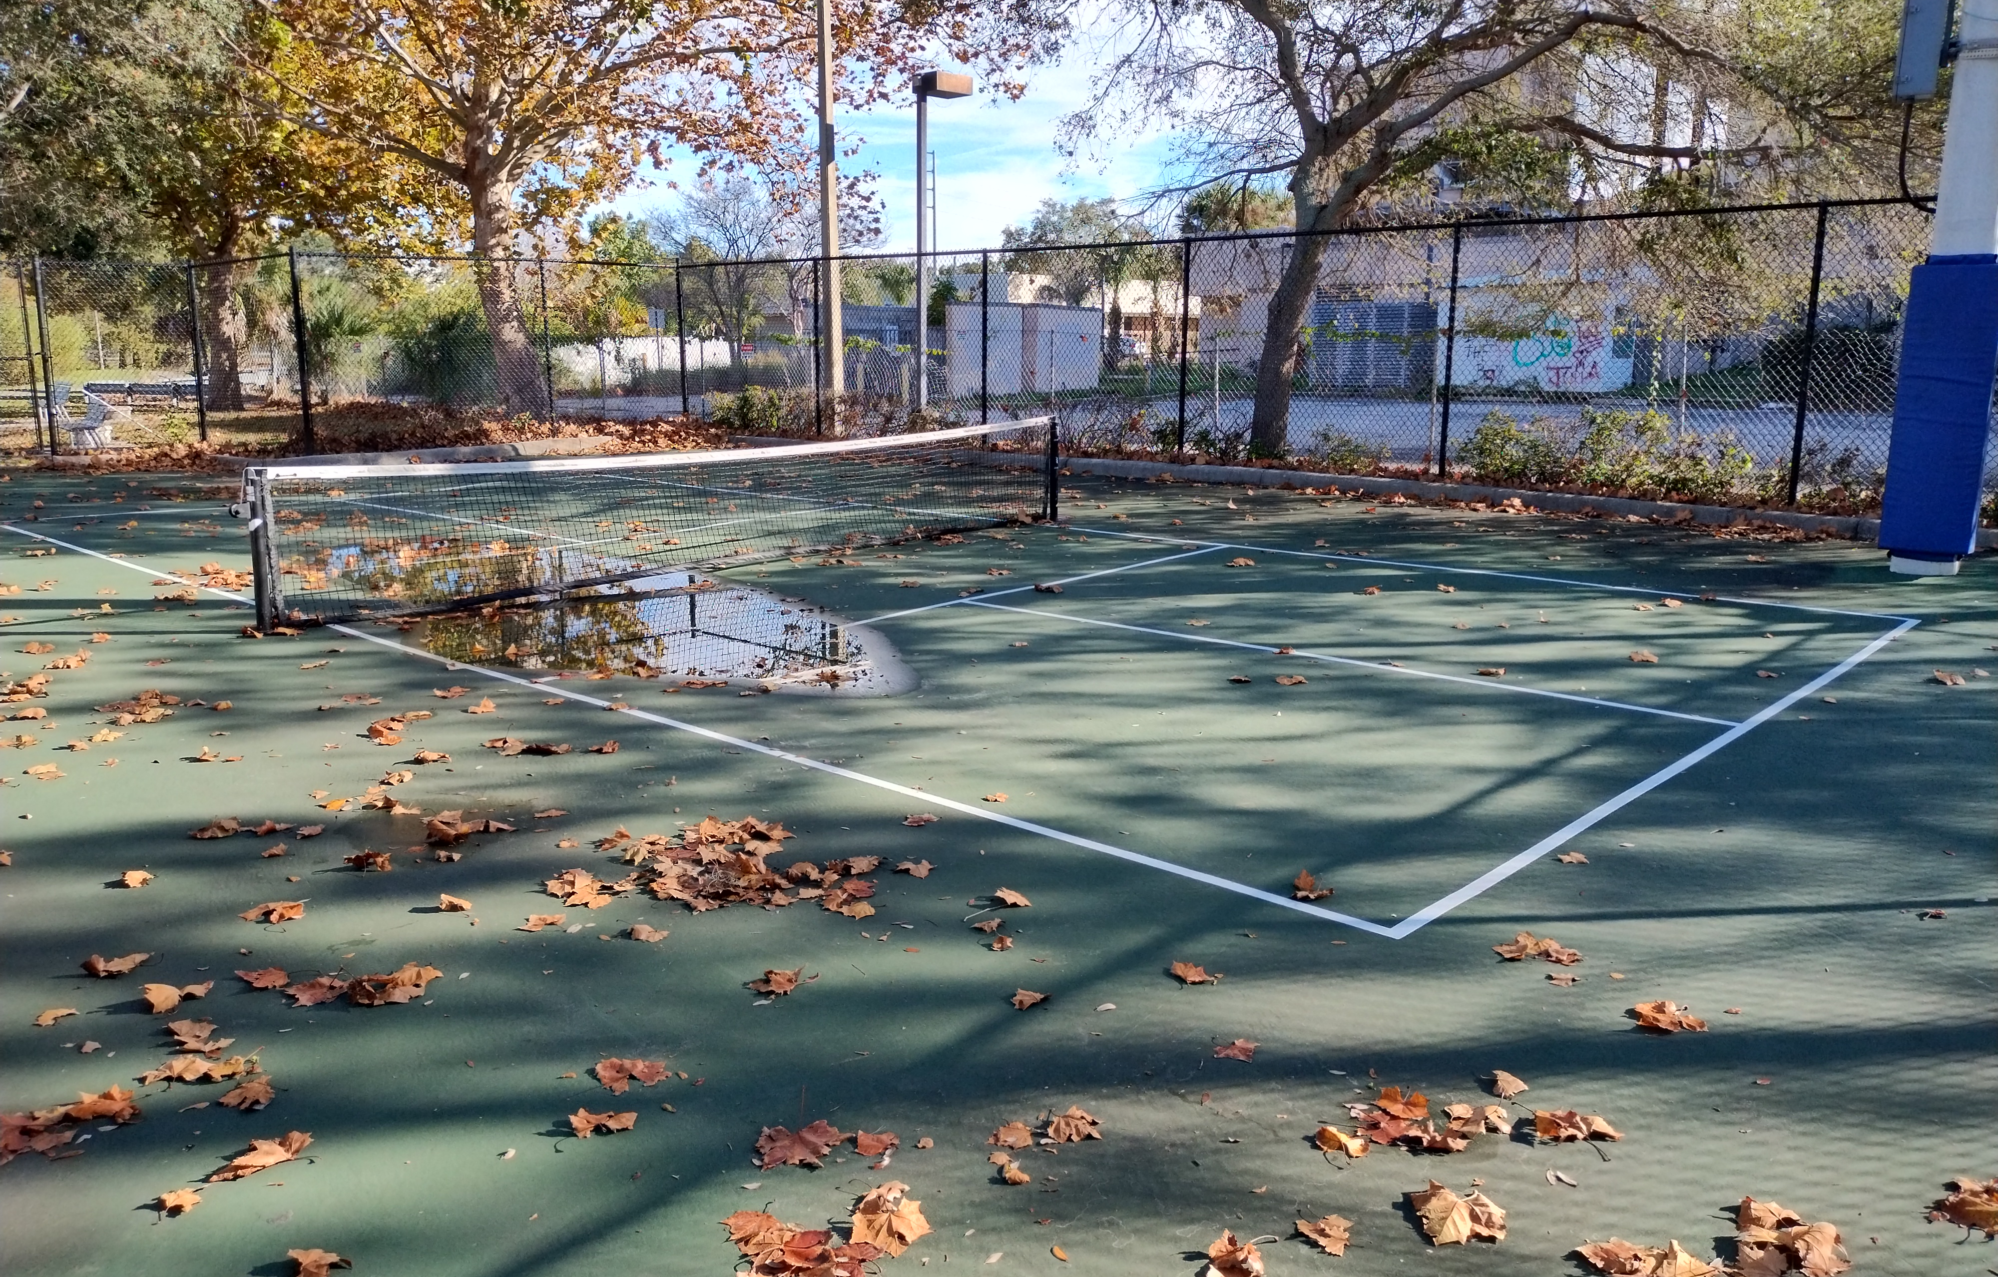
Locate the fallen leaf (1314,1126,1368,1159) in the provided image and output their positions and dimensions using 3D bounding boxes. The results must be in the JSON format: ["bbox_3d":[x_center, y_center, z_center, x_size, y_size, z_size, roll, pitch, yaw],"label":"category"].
[{"bbox_3d":[0.659,0.972,2.781,0.100,0.036,0.062,3,12,18],"label":"fallen leaf"}]

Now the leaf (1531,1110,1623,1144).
[{"bbox_3d":[1.127,0.948,2.812,0.169,0.036,0.076,0,11,0],"label":"leaf"}]

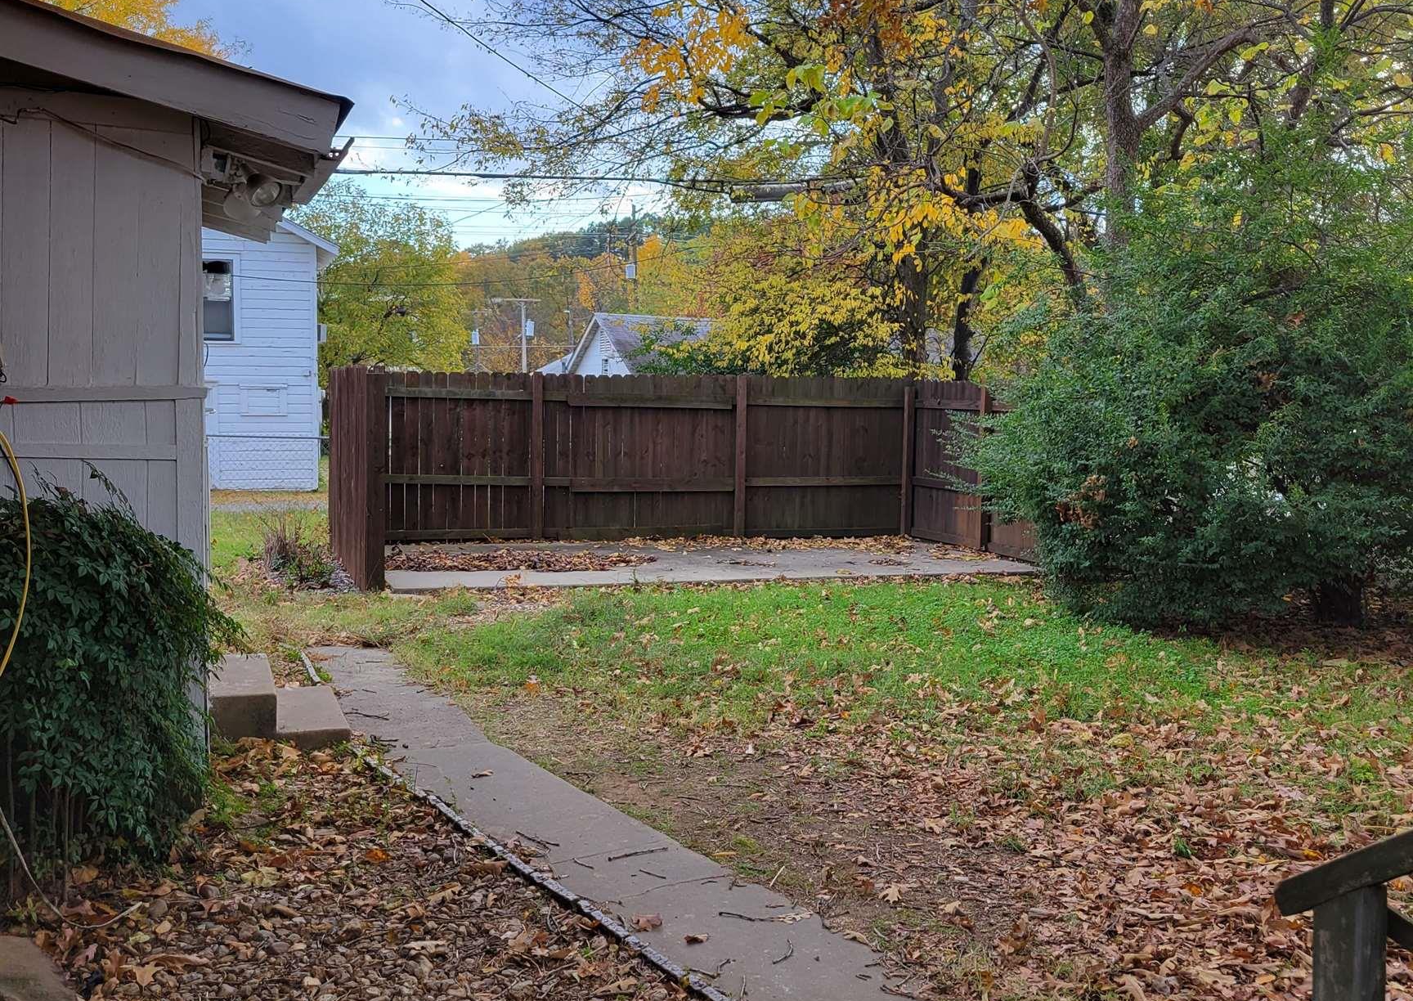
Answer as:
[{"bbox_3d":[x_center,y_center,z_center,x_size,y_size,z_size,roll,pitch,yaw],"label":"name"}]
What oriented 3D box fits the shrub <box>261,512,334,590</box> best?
[{"bbox_3d":[-3.579,0.406,12.400,0.640,0.620,0.600,-1,2,-17],"label":"shrub"}]

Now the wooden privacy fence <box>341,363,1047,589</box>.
[{"bbox_3d":[-0.235,-0.347,14.291,6.832,1.937,3.643,-1,2,-17],"label":"wooden privacy fence"}]

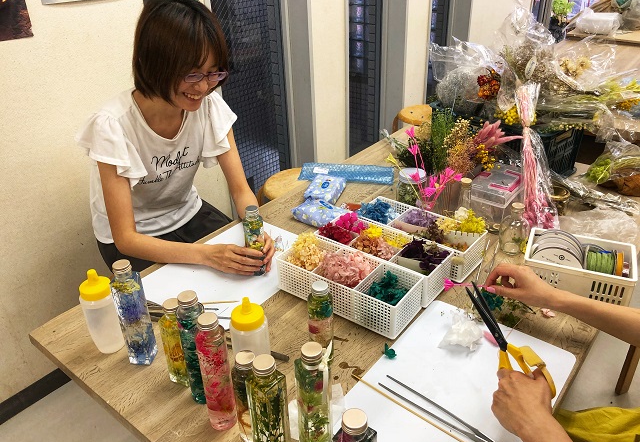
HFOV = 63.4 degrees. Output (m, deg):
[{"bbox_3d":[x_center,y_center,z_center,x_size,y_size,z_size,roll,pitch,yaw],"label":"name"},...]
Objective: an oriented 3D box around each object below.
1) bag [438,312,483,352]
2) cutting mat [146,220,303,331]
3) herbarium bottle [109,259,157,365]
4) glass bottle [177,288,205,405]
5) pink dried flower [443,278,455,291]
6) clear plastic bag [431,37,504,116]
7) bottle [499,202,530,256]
[{"bbox_3d":[0.272,0.217,0.990,0.076,0.042,0.062,-1,29,1],"label":"bag"},{"bbox_3d":[-0.203,0.113,1.242,0.300,0.003,0.411,20,35,33],"label":"cutting mat"},{"bbox_3d":[-0.337,0.166,0.937,0.043,0.210,0.043,3,29,8],"label":"herbarium bottle"},{"bbox_3d":[-0.202,0.209,0.848,0.044,0.214,0.044,-1,29,1],"label":"glass bottle"},{"bbox_3d":[0.213,0.105,0.860,0.020,0.022,0.022,3,29,6],"label":"pink dried flower"},{"bbox_3d":[0.506,-0.502,1.800,0.225,0.200,0.190,-1,29,1],"label":"clear plastic bag"},{"bbox_3d":[0.479,0.016,1.259,0.061,0.125,0.061,-1,29,1],"label":"bottle"}]

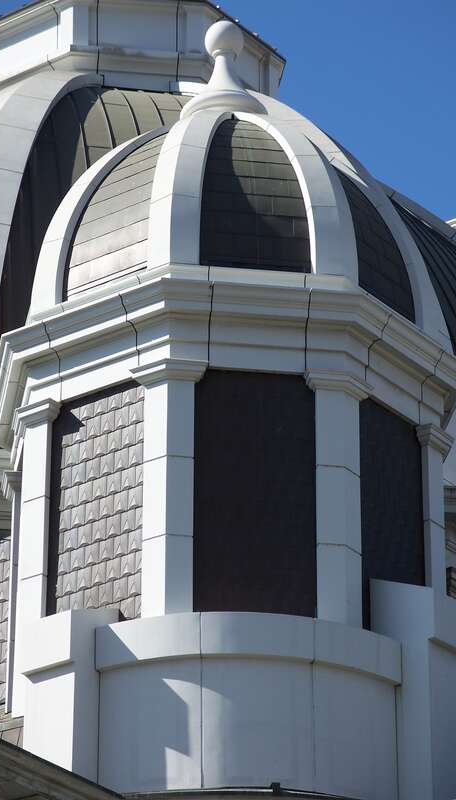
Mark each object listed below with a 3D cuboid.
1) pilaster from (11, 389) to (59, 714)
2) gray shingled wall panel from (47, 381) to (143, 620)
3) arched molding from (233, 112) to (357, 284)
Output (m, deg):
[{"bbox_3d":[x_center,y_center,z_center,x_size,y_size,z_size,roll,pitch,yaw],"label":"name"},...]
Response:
[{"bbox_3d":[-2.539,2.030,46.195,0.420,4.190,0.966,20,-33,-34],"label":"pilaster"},{"bbox_3d":[-1.610,1.564,45.740,1.575,3.675,0.231,-18,-32,32],"label":"gray shingled wall panel"},{"bbox_3d":[0.849,-2.848,48.690,0.756,3.937,2.573,15,-30,-27],"label":"arched molding"}]

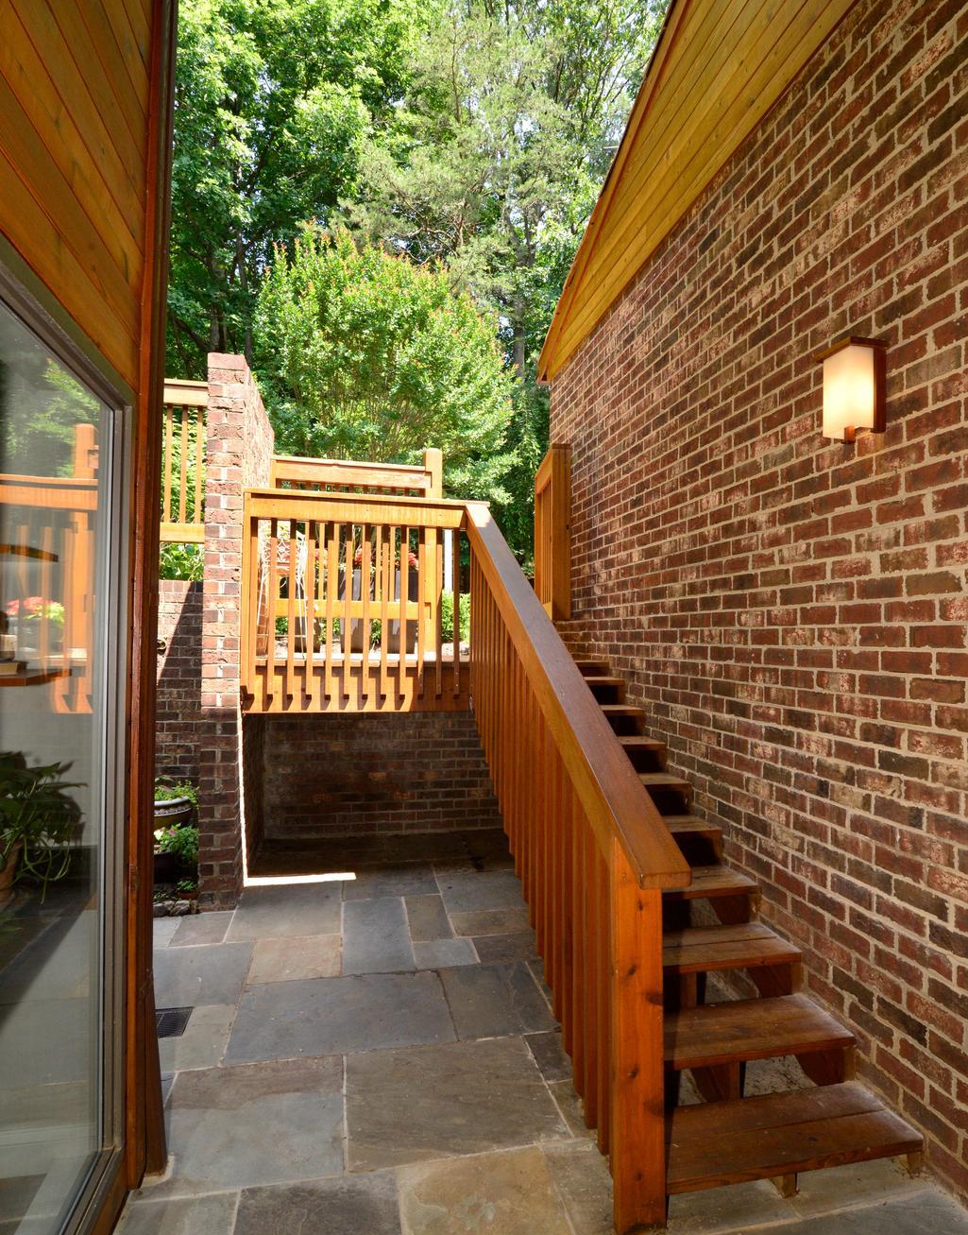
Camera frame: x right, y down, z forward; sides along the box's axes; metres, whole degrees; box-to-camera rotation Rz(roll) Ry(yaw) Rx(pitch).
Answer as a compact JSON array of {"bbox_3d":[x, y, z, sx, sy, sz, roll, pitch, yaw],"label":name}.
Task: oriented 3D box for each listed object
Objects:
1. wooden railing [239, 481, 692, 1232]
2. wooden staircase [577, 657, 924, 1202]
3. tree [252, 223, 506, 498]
[{"bbox_3d":[-0.489,0.409,2.956,1.580,2.484,2.775,0,-1,-12],"label":"wooden railing"},{"bbox_3d":[0.605,0.956,3.054,0.875,1.399,2.520,0,-1,-12],"label":"wooden staircase"},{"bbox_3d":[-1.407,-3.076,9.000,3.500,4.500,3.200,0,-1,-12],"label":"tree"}]

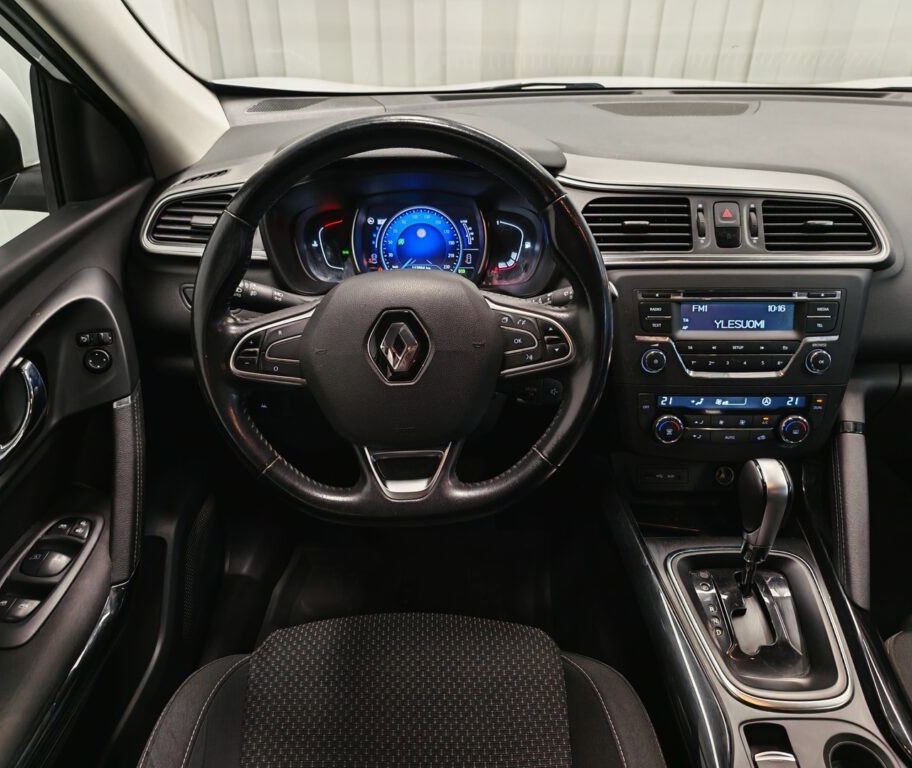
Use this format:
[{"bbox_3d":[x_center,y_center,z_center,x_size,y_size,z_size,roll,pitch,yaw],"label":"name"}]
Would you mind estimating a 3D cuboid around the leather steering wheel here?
[{"bbox_3d":[-0.046,-0.054,0.625,0.370,0.361,0.100,-3,5,-2],"label":"leather steering wheel"}]

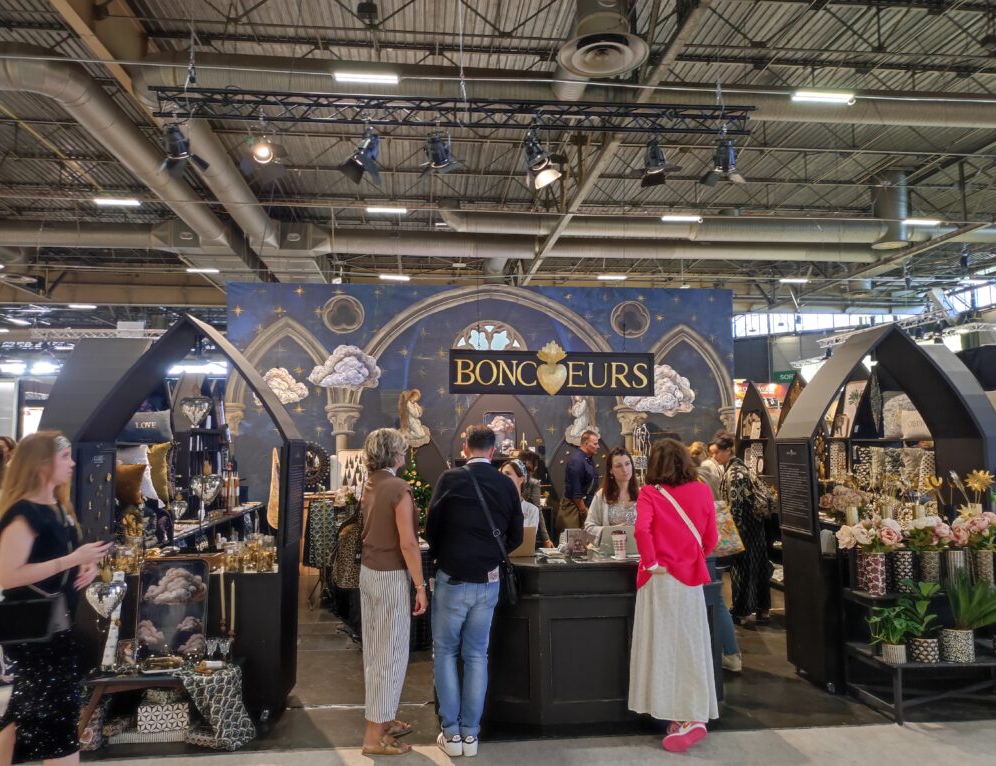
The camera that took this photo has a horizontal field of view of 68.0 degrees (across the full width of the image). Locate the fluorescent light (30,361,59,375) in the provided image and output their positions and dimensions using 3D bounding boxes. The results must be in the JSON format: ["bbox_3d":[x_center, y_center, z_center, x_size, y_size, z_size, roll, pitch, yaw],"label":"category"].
[{"bbox_3d":[-7.623,-0.261,12.418,0.480,0.180,0.180,0,-5,-5],"label":"fluorescent light"}]

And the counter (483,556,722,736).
[{"bbox_3d":[0.503,1.547,4.687,1.834,0.920,0.720,0,-5,-5],"label":"counter"}]

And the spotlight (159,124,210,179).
[{"bbox_3d":[-3.042,-2.234,7.100,0.420,0.420,0.380,0,34,-7],"label":"spotlight"}]

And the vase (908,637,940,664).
[{"bbox_3d":[2.604,1.629,4.500,0.156,0.143,0.156,0,-5,-5],"label":"vase"}]

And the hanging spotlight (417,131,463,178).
[{"bbox_3d":[-0.558,-2.268,7.300,0.380,0.410,0.360,-2,16,19],"label":"hanging spotlight"}]

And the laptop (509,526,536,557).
[{"bbox_3d":[0.077,0.988,4.638,0.305,0.195,0.280,0,-5,-5],"label":"laptop"}]

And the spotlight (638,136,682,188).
[{"bbox_3d":[1.639,-2.238,7.500,0.420,0.420,0.380,-2,32,17],"label":"spotlight"}]

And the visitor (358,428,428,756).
[{"bbox_3d":[-0.585,1.105,4.019,0.310,1.700,0.430,4,-6,-40],"label":"visitor"}]

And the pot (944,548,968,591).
[{"bbox_3d":[2.912,1.187,4.700,0.115,0.265,0.115,0,-4,-5],"label":"pot"}]

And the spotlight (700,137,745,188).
[{"bbox_3d":[2.338,-2.291,7.694,0.410,0.330,0.420,0,-49,-5],"label":"spotlight"}]

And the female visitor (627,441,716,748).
[{"bbox_3d":[0.954,1.127,4.077,0.480,1.650,0.420,0,-4,-6],"label":"female visitor"}]

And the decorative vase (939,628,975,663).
[{"bbox_3d":[2.749,1.549,4.424,0.201,0.186,0.201,0,-5,-5],"label":"decorative vase"}]

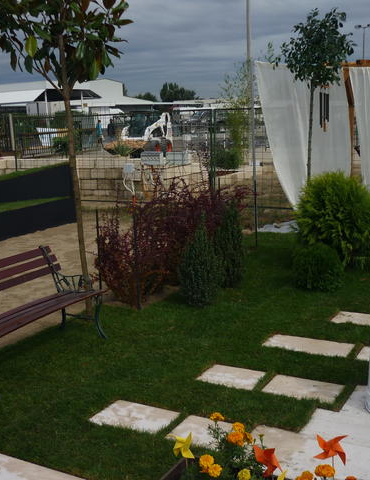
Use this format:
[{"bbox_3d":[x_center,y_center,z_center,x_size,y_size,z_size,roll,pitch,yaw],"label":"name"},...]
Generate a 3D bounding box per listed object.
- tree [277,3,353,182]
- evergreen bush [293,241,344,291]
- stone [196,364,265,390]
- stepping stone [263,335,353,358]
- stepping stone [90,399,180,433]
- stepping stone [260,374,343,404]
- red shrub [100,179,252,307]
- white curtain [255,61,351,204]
[{"bbox_3d":[1.723,-1.407,8.036,1.000,3.108,0.950,-2,9,0],"label":"tree"},{"bbox_3d":[1.370,0.257,6.271,0.529,0.478,0.529,-3,11,0],"label":"evergreen bush"},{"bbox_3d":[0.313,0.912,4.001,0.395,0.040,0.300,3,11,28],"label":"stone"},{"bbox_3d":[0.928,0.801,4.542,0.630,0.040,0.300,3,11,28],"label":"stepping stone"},{"bbox_3d":[-0.300,1.087,3.688,0.455,0.045,0.296,3,12,29],"label":"stepping stone"},{"bbox_3d":[0.767,0.983,3.947,0.462,0.045,0.291,3,12,29],"label":"stepping stone"},{"bbox_3d":[-0.144,-0.075,6.638,0.916,1.140,1.883,3,12,29],"label":"red shrub"},{"bbox_3d":[1.777,-1.375,8.993,1.487,2.344,0.250,-4,10,-15],"label":"white curtain"}]

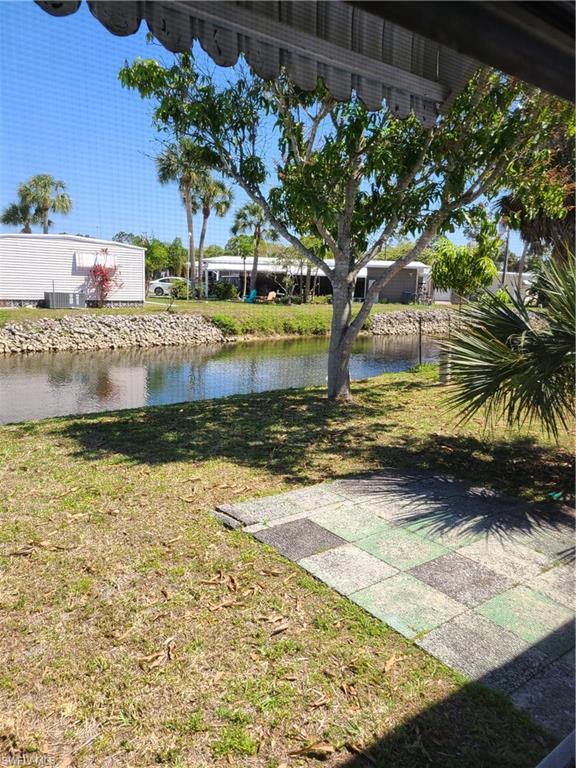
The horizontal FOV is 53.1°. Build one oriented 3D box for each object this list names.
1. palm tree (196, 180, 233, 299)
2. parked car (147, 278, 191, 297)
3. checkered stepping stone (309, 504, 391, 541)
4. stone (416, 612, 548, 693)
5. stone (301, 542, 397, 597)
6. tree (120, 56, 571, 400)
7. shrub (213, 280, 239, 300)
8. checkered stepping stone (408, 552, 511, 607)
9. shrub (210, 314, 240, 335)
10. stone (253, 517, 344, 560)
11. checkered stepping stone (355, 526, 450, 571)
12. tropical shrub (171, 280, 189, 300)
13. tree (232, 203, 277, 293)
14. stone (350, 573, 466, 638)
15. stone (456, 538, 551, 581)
[{"bbox_3d":[-5.385,-10.452,41.691,2.819,8.395,2.819,3,11,0],"label":"palm tree"},{"bbox_3d":[-8.069,-7.323,43.500,4.650,1.450,1.820,4,11,10],"label":"parked car"},{"bbox_3d":[0.602,1.319,5.417,0.600,0.050,0.600,-6,14,-38],"label":"checkered stepping stone"},{"bbox_3d":[1.239,1.695,3.637,0.569,0.050,0.604,-6,14,-39],"label":"stone"},{"bbox_3d":[0.486,1.475,4.579,0.593,0.050,0.592,-6,14,-39],"label":"stone"},{"bbox_3d":[1.117,-2.977,10.097,8.000,6.700,7.000,3,11,5],"label":"tree"},{"bbox_3d":[-4.334,-6.484,40.000,1.750,1.400,1.600,1,11,-6],"label":"shrub"},{"bbox_3d":[1.344,1.534,4.485,0.600,0.050,0.600,-6,14,-38],"label":"checkered stepping stone"},{"bbox_3d":[-3.196,-3.043,29.500,1.400,1.050,1.200,1,11,-6],"label":"shrub"},{"bbox_3d":[0.121,1.370,5.028,0.595,0.050,0.586,-6,14,-39],"label":"stone"},{"bbox_3d":[0.966,1.426,4.948,0.604,0.050,0.582,-6,14,-39],"label":"checkered stepping stone"},{"bbox_3d":[-7.336,-6.423,39.000,1.250,1.420,1.250,0,11,-11],"label":"tropical shrub"},{"bbox_3d":[-2.410,-9.338,40.894,3.119,6.780,3.119,3,11,0],"label":"tree"},{"bbox_3d":[0.859,1.584,4.112,0.600,0.050,0.605,-6,14,-39],"label":"stone"},{"bbox_3d":[1.827,1.482,4.871,0.533,0.050,0.600,-6,14,-39],"label":"stone"}]

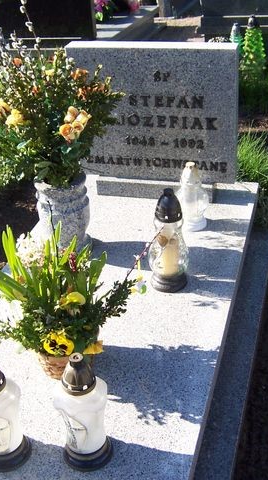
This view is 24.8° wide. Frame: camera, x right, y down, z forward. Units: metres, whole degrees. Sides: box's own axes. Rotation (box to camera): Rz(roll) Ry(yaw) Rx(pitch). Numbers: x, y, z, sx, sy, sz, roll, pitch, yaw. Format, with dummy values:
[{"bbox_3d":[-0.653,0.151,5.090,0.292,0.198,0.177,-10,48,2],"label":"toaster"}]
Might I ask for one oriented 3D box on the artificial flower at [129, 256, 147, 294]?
[{"bbox_3d":[0.008,0.081,1.437,0.045,0.095,0.040,5,33,15],"label":"artificial flower"}]

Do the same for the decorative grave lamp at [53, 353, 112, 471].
[{"bbox_3d":[-0.114,0.363,1.327,0.116,0.291,0.116,-3,32,2],"label":"decorative grave lamp"}]

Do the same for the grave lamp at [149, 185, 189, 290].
[{"bbox_3d":[0.102,-0.006,1.851,0.121,0.327,0.121,-3,32,3],"label":"grave lamp"}]

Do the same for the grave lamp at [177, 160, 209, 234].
[{"bbox_3d":[0.210,-0.158,2.154,0.108,0.245,0.108,-1,32,6],"label":"grave lamp"}]

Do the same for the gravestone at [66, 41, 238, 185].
[{"bbox_3d":[0.084,-0.475,2.297,0.615,0.512,0.083,5,33,15],"label":"gravestone"}]

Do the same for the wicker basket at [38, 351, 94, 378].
[{"bbox_3d":[-0.172,0.290,1.607,0.158,0.124,0.158,5,33,15],"label":"wicker basket"}]

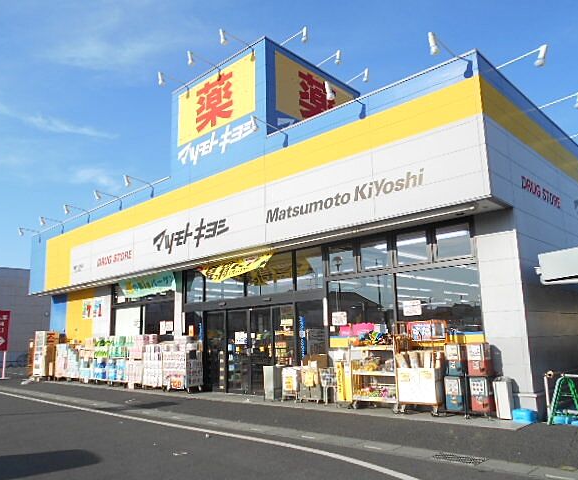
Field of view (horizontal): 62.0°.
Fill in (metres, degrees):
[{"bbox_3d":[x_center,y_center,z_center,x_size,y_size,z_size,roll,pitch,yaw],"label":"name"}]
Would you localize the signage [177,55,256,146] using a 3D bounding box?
[{"bbox_3d":[-2.120,-3.824,13.437,3.500,1.600,0.100,-12,-15,43],"label":"signage"}]

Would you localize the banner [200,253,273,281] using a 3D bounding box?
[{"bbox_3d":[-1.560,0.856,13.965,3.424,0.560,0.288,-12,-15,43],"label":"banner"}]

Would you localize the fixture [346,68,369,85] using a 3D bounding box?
[{"bbox_3d":[2.058,-4.783,14.338,0.880,0.400,0.150,-12,-15,43],"label":"fixture"}]

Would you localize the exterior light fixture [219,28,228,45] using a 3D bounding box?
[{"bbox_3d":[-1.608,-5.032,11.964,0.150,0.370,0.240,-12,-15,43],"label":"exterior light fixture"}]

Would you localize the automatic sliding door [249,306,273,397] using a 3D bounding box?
[{"bbox_3d":[-0.747,3.167,13.686,0.984,2.328,0.096,-12,-15,43],"label":"automatic sliding door"}]

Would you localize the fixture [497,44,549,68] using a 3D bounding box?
[{"bbox_3d":[4.167,-3.126,8.593,0.920,0.380,0.150,-12,-15,43],"label":"fixture"}]

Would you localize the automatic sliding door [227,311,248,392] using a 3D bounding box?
[{"bbox_3d":[-1.482,3.339,14.384,1.024,2.328,0.096,-12,-15,43],"label":"automatic sliding door"}]

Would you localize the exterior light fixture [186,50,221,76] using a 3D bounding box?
[{"bbox_3d":[-2.591,-5.331,14.650,0.150,0.464,1.136,-12,-15,43],"label":"exterior light fixture"}]

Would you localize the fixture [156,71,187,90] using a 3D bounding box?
[{"bbox_3d":[-3.812,-5.138,15.848,0.150,0.480,1.104,-12,-15,43],"label":"fixture"}]

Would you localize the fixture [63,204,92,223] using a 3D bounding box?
[{"bbox_3d":[-8.915,-1.193,20.243,0.150,0.416,1.056,-12,-15,43],"label":"fixture"}]

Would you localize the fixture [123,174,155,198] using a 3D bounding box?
[{"bbox_3d":[-4.765,-1.763,15.095,0.150,0.420,0.920,-12,-15,43],"label":"fixture"}]

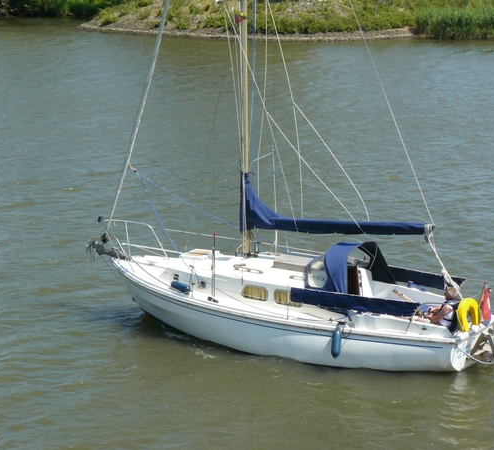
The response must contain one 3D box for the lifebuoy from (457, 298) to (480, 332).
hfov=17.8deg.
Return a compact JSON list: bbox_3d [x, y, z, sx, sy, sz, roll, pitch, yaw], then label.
[{"bbox_3d":[3.833,1.512,27.262,0.140,0.580,0.620,7,14,30],"label":"lifebuoy"}]

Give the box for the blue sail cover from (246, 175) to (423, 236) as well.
[{"bbox_3d":[1.488,-0.181,28.328,3.780,1.060,0.300,7,14,30],"label":"blue sail cover"}]

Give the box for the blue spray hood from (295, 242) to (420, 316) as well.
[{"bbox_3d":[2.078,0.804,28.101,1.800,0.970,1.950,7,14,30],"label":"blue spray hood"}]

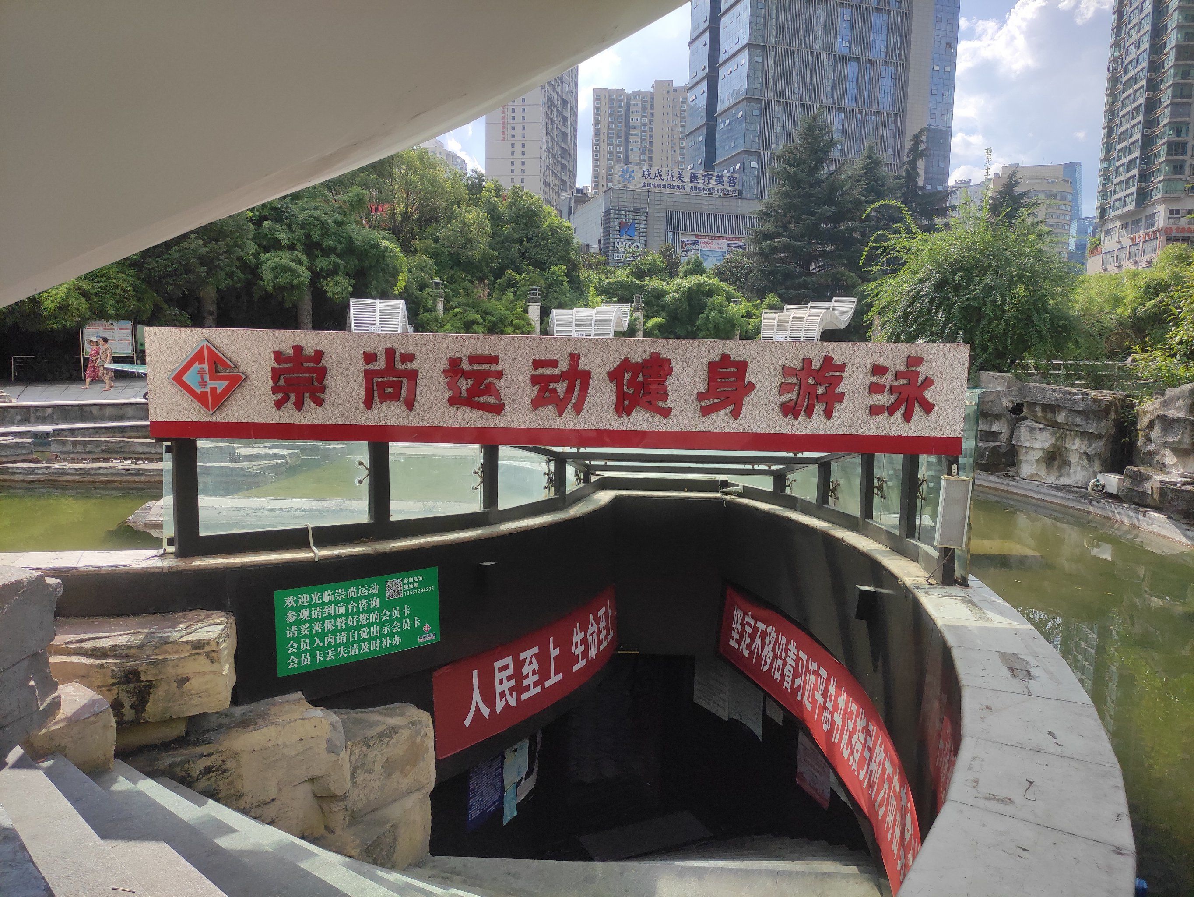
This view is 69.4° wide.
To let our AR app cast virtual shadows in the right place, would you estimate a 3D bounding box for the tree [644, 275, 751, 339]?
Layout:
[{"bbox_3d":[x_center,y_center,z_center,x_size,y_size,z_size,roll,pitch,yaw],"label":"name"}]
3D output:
[{"bbox_3d":[3.386,-3.855,29.241,3.613,3.983,3.613,2,7,6],"label":"tree"}]

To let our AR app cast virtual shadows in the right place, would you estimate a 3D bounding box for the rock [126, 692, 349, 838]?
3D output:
[{"bbox_3d":[-2.194,2.033,5.522,1.320,0.620,0.650,0,7,-9],"label":"rock"}]

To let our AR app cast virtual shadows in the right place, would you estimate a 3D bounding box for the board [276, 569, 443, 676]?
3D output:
[{"bbox_3d":[-1.673,1.216,6.167,1.210,0.590,0.020,-5,9,-39],"label":"board"}]

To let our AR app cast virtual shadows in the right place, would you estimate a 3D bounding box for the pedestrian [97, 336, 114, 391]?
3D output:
[{"bbox_3d":[-13.836,-2.391,24.300,0.430,1.560,0.430,-2,7,-20],"label":"pedestrian"}]

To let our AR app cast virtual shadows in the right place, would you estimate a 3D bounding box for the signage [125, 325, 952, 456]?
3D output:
[{"bbox_3d":[-0.285,-0.371,5.615,5.270,0.710,0.140,1,6,1],"label":"signage"}]

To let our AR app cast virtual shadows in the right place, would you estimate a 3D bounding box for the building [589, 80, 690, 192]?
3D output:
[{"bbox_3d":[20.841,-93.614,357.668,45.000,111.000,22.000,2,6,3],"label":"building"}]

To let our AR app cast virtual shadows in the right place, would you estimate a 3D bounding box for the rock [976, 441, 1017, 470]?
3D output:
[{"bbox_3d":[6.718,0.126,14.600,0.750,0.480,0.650,6,8,37],"label":"rock"}]

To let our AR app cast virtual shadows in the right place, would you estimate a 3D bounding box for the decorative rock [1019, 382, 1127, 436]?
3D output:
[{"bbox_3d":[7.519,-0.622,13.700,1.400,0.760,1.000,6,8,37],"label":"decorative rock"}]

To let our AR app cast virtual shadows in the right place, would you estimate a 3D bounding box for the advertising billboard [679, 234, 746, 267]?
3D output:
[{"bbox_3d":[15.700,-26.098,115.657,10.348,4.840,0.300,-2,8,-23],"label":"advertising billboard"}]

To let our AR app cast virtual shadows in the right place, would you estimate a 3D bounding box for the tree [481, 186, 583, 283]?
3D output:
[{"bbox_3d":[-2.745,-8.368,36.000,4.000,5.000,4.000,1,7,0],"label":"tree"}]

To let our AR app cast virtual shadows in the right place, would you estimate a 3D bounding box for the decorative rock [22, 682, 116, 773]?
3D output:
[{"bbox_3d":[-2.477,1.309,4.050,0.440,0.320,0.370,-3,8,-27],"label":"decorative rock"}]

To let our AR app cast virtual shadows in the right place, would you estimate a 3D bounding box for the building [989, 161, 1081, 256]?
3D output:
[{"bbox_3d":[159.239,-67.383,315.763,26.000,71.779,22.000,3,7,15],"label":"building"}]

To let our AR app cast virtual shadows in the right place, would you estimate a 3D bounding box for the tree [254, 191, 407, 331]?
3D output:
[{"bbox_3d":[-9.517,-5.630,30.561,5.481,6.723,5.481,-1,7,-17],"label":"tree"}]

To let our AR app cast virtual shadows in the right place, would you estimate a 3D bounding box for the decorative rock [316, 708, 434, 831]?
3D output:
[{"bbox_3d":[-1.143,1.620,4.494,0.480,0.450,0.460,-4,8,-39],"label":"decorative rock"}]

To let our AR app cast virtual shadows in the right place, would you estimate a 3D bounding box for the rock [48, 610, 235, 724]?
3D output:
[{"bbox_3d":[-2.514,1.202,4.750,0.970,0.430,0.500,0,7,-10],"label":"rock"}]

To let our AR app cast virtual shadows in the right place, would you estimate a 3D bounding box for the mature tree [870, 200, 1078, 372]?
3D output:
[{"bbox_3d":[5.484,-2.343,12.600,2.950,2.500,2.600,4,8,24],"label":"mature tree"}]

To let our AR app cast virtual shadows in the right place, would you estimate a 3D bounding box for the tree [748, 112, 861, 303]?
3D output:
[{"bbox_3d":[10.548,-10.264,44.050,5.847,13.317,5.847,3,7,13],"label":"tree"}]

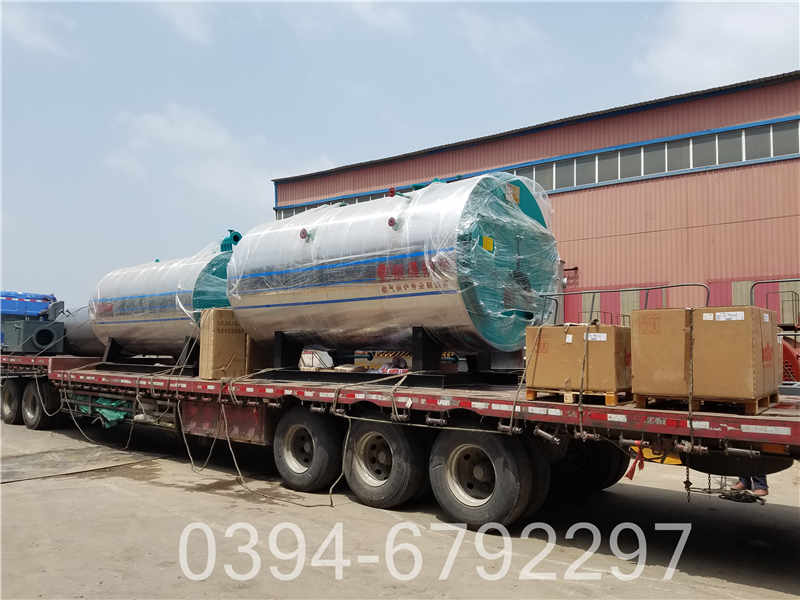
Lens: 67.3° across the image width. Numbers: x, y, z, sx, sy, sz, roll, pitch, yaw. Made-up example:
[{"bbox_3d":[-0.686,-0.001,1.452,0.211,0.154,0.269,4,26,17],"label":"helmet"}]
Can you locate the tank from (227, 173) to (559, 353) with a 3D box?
[{"bbox_3d":[-0.265,-0.338,8.778,4.500,2.270,2.250,-4,-6,40],"label":"tank"}]

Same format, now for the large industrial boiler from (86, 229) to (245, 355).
[{"bbox_3d":[-4.321,0.088,12.208,4.250,2.120,2.000,-4,-6,40],"label":"large industrial boiler"}]

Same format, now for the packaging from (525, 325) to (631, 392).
[{"bbox_3d":[1.804,0.565,5.818,0.860,0.565,0.780,-4,-6,40],"label":"packaging"}]

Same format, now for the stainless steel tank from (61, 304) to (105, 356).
[{"bbox_3d":[-7.882,0.726,15.105,2.400,1.350,1.350,-4,-6,40],"label":"stainless steel tank"}]

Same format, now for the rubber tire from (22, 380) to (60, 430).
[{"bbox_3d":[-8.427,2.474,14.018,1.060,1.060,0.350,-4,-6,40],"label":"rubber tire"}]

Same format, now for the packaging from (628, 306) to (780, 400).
[{"bbox_3d":[2.691,0.453,5.268,0.905,0.705,1.080,-4,-6,40],"label":"packaging"}]

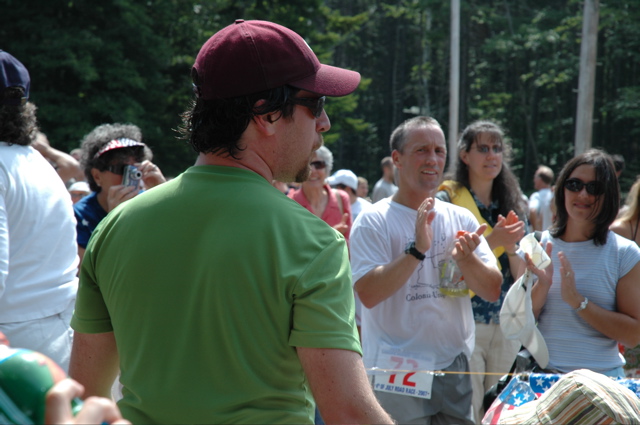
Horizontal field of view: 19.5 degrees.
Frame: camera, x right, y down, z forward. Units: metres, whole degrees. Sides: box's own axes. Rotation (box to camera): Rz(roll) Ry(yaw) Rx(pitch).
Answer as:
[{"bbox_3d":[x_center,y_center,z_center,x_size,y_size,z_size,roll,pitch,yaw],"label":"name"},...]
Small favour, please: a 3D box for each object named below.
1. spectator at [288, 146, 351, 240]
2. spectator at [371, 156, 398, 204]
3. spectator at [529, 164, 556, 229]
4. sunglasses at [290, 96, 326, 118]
[{"bbox_3d":[-0.020,0.465,10.810,0.500,1.700,0.360,1,1,-5],"label":"spectator"},{"bbox_3d":[0.636,0.360,17.810,0.330,1.780,0.500,1,1,-30],"label":"spectator"},{"bbox_3d":[2.111,0.426,17.610,0.330,1.750,0.500,2,1,41],"label":"spectator"},{"bbox_3d":[-0.057,-0.167,2.970,0.145,0.045,0.145,1,0,-18],"label":"sunglasses"}]

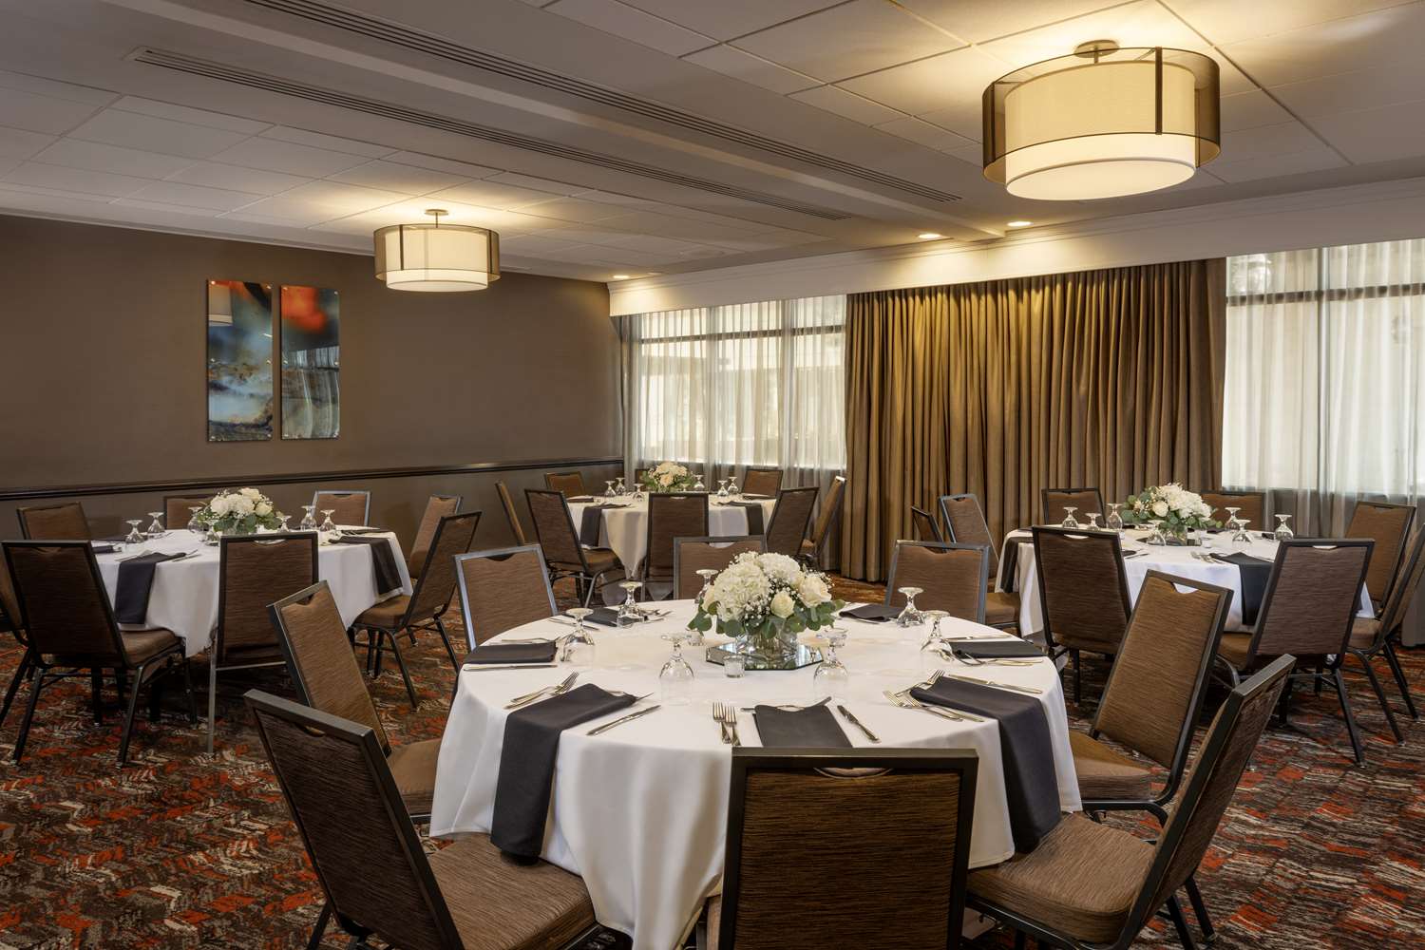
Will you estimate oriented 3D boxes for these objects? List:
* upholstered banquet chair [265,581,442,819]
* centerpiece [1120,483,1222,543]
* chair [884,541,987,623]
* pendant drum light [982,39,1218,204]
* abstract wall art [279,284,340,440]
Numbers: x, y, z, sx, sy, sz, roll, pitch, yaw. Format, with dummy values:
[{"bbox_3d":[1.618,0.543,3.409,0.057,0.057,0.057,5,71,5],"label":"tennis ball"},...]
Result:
[{"bbox_3d":[-0.922,0.806,2.756,0.560,0.925,0.460,0,4,4],"label":"upholstered banquet chair"},{"bbox_3d":[2.300,0.191,4.780,0.450,0.300,0.430,2,5,26],"label":"centerpiece"},{"bbox_3d":[0.738,0.730,3.358,0.450,0.900,0.610,2,5,27],"label":"chair"},{"bbox_3d":[1.333,-1.238,3.284,0.770,0.450,0.770,0,4,0],"label":"pendant drum light"},{"bbox_3d":[-2.976,-0.827,7.045,0.030,1.116,0.429,4,6,44],"label":"abstract wall art"}]

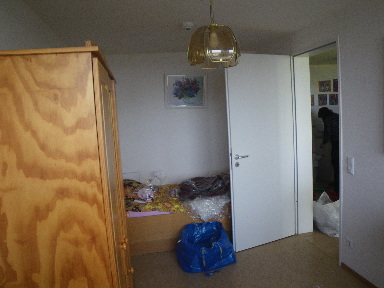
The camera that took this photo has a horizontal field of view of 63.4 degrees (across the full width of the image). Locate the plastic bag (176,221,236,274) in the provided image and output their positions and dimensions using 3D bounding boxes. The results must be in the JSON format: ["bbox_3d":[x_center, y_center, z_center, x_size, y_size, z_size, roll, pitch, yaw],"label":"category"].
[{"bbox_3d":[0.130,1.039,3.236,0.560,0.340,0.420,-5,6,-11],"label":"plastic bag"}]

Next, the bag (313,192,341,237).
[{"bbox_3d":[1.704,0.834,3.757,0.450,0.450,0.420,-5,6,-11],"label":"bag"}]

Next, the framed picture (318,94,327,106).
[{"bbox_3d":[2.535,-0.843,6.003,0.185,0.215,0.025,-5,6,-11],"label":"framed picture"}]

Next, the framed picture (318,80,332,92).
[{"bbox_3d":[2.571,-1.105,5.987,0.260,0.215,0.025,-5,6,-11],"label":"framed picture"}]

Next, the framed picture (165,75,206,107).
[{"bbox_3d":[-0.084,-0.714,4.224,0.570,0.455,0.025,-2,5,-11],"label":"framed picture"}]

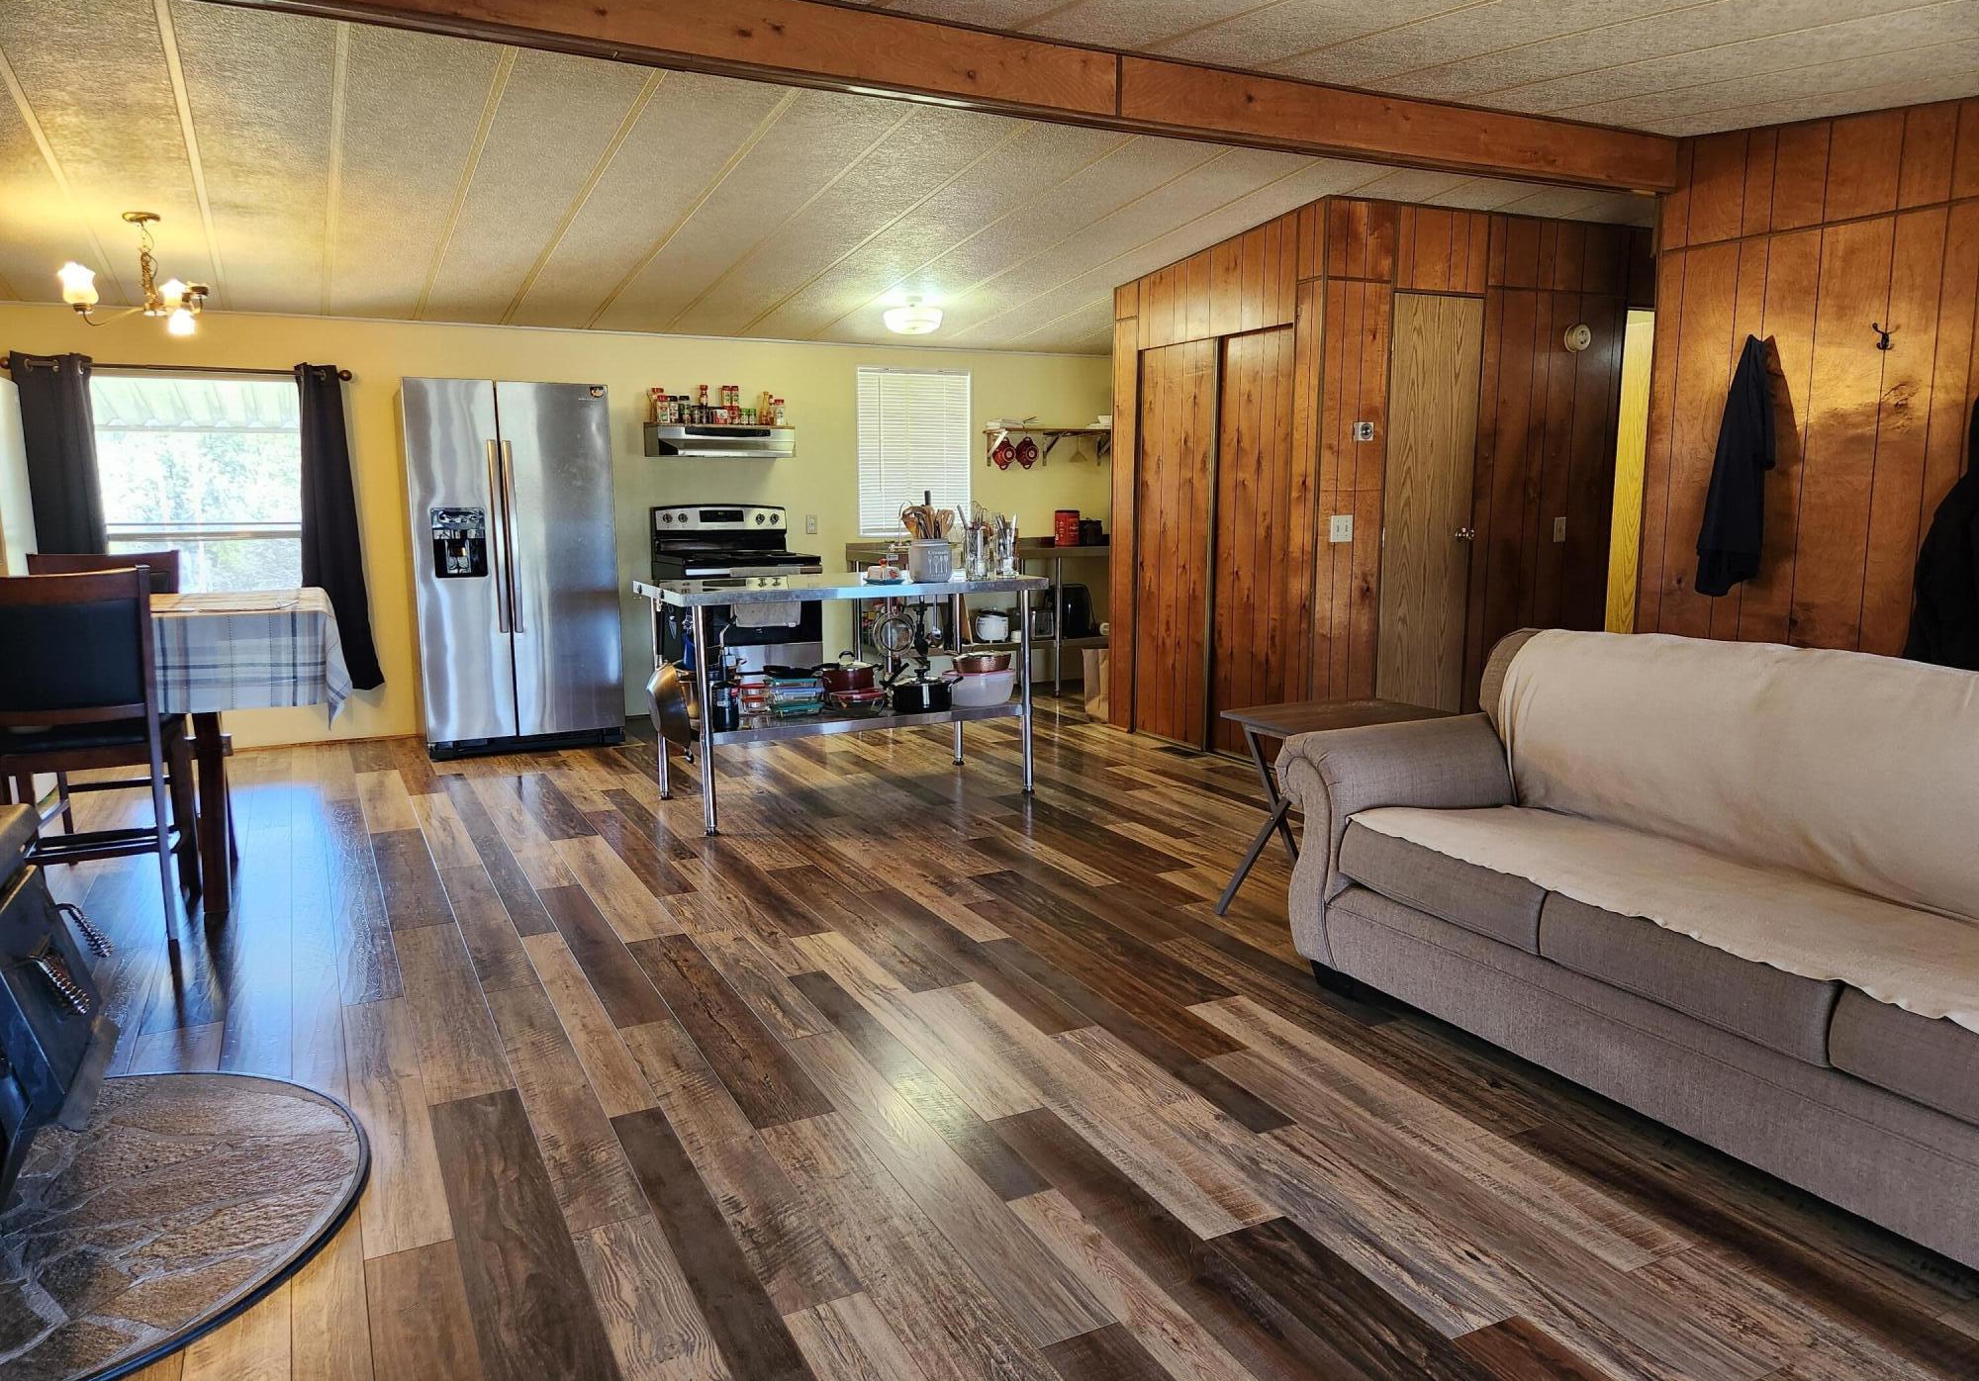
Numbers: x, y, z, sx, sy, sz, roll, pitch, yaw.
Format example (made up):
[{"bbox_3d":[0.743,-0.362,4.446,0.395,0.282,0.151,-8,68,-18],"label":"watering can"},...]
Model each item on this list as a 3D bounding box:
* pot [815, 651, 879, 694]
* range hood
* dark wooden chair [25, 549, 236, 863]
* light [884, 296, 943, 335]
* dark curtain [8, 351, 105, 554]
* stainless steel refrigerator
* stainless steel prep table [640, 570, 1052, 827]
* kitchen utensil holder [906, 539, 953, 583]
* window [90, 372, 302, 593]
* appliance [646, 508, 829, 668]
[{"bbox_3d":[-0.599,-0.072,5.602,0.275,0.190,0.225,-5,11,-27],"label":"pot"},{"bbox_3d":[-1.492,-1.377,7.304,0.755,0.185,0.420,-5,11,-27],"label":"range hood"},{"bbox_3d":[-2.938,0.092,4.392,0.450,1.070,0.550,-5,10,-27],"label":"dark wooden chair"},{"bbox_3d":[-0.385,-1.897,6.664,0.305,0.180,0.305,0,9,0],"label":"light"},{"bbox_3d":[-4.268,-0.730,6.104,0.290,1.610,0.100,-5,11,-27],"label":"dark curtain"},{"bbox_3d":[-2.397,-0.620,6.578,0.908,1.775,0.770,-5,10,-27],"label":"stainless steel refrigerator"},{"bbox_3d":[-0.603,-0.005,5.494,1.520,0.900,0.770,-5,10,-27],"label":"stainless steel prep table"},{"bbox_3d":[-0.242,-0.531,5.398,0.152,0.176,0.152,-5,11,-27],"label":"kitchen utensil holder"},{"bbox_3d":[-3.803,-0.952,6.389,0.980,1.130,0.080,-5,11,-27],"label":"window"},{"bbox_3d":[-1.361,-0.396,7.047,0.760,1.180,0.680,-5,10,-27],"label":"appliance"}]

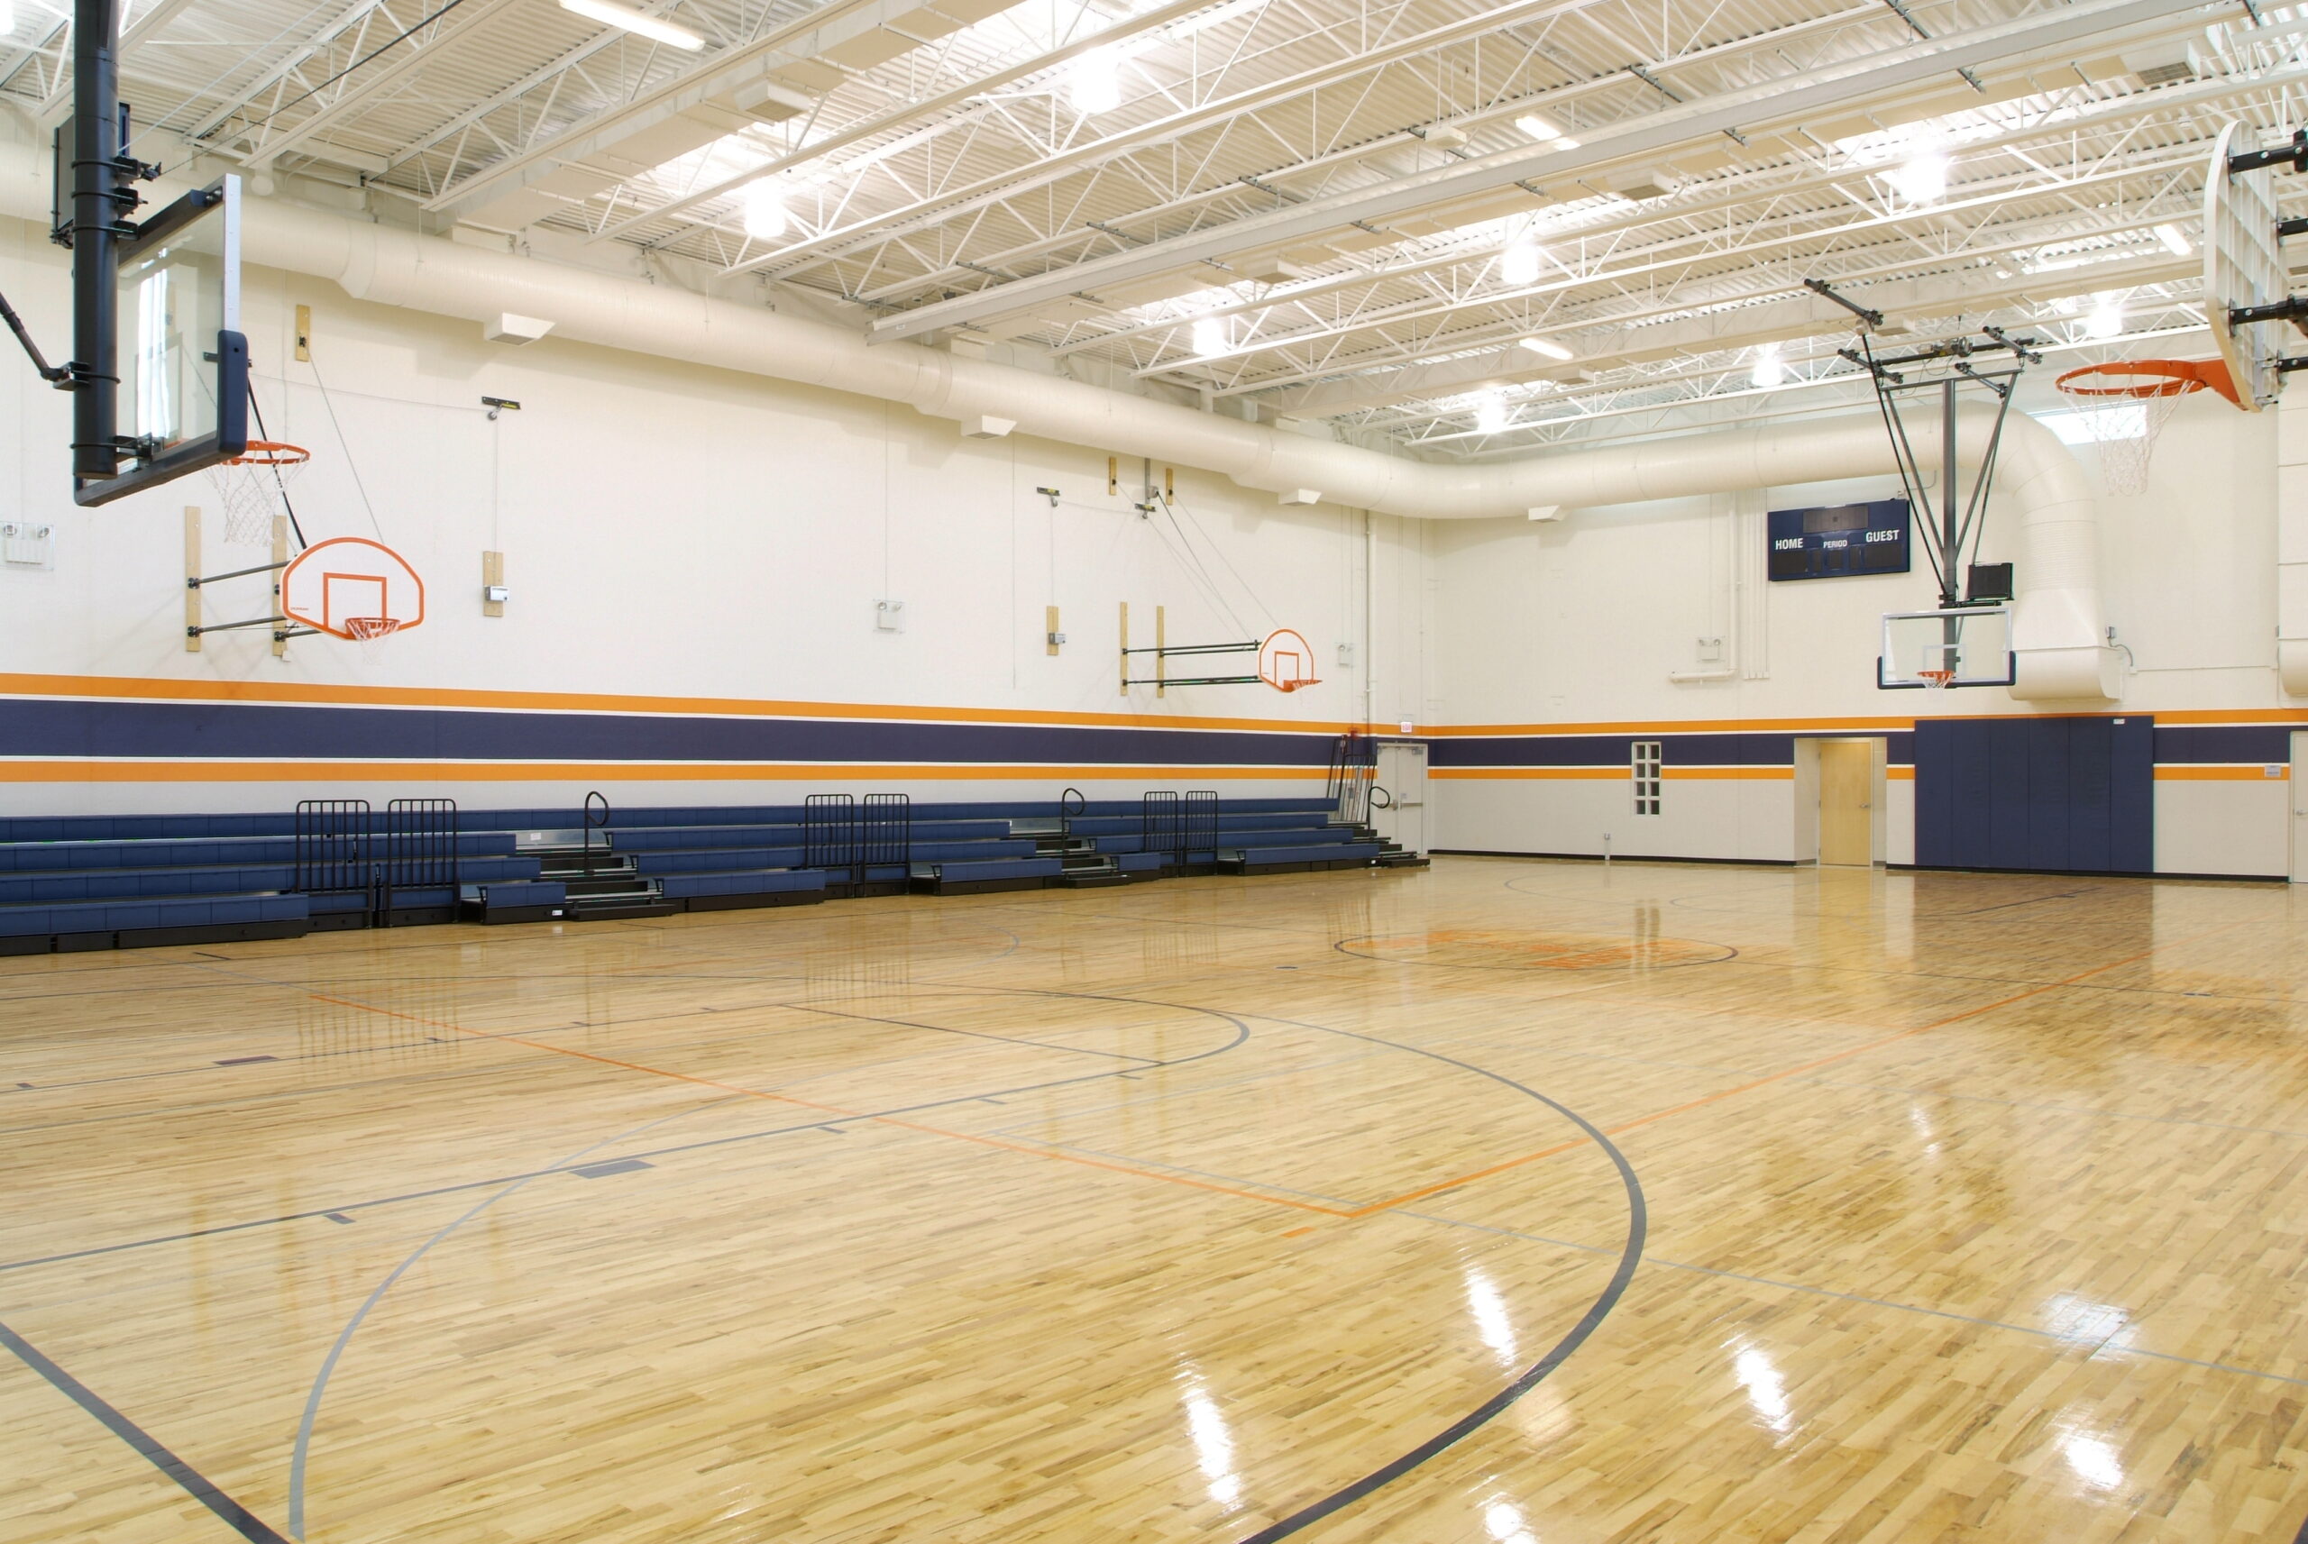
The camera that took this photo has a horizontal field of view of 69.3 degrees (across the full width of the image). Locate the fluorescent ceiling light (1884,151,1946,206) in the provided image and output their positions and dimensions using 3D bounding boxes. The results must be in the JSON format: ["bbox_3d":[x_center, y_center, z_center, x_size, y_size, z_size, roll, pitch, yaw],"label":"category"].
[{"bbox_3d":[8.574,-6.635,18.650,0.520,0.540,0.520,0,0,42],"label":"fluorescent ceiling light"}]

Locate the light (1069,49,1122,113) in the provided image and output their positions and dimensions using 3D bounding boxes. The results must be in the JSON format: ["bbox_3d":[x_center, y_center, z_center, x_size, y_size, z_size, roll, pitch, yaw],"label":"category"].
[{"bbox_3d":[-0.557,-6.659,16.100,0.520,0.540,0.520,0,0,0],"label":"light"}]

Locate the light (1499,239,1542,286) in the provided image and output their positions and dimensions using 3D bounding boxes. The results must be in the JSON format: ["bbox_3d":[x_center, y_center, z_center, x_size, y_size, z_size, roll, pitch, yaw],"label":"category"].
[{"bbox_3d":[4.793,-6.636,21.800,0.520,0.540,0.520,0,0,0],"label":"light"}]

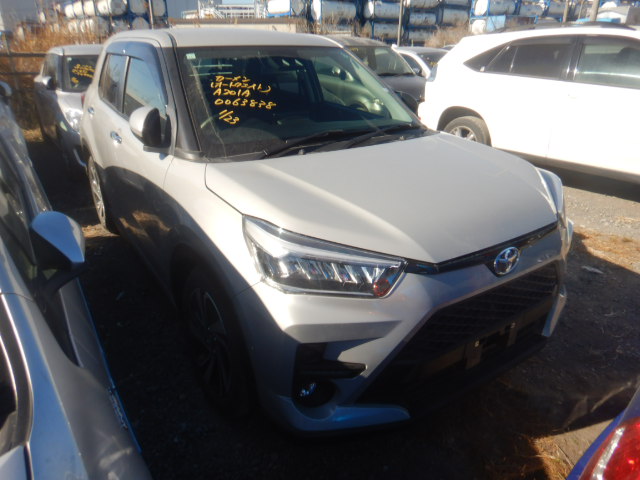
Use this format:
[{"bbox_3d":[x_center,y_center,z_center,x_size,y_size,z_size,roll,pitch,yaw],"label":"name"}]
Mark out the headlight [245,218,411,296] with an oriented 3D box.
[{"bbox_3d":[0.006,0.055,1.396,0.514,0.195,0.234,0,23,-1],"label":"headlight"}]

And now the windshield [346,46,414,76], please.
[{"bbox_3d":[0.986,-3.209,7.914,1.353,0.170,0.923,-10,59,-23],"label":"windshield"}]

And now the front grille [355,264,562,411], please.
[{"bbox_3d":[0.612,0.312,1.667,1.100,0.400,0.130,-15,27,-31],"label":"front grille"}]

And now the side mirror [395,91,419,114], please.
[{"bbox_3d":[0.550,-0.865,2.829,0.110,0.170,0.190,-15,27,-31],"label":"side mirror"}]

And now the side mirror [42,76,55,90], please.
[{"bbox_3d":[-3.637,-2.090,5.940,0.130,0.170,0.180,-13,26,-29],"label":"side mirror"}]

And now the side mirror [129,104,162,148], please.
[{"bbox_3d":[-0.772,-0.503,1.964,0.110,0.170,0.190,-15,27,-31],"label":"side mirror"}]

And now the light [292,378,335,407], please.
[{"bbox_3d":[-0.021,0.504,1.470,0.120,0.085,0.060,-9,25,-20],"label":"light"}]

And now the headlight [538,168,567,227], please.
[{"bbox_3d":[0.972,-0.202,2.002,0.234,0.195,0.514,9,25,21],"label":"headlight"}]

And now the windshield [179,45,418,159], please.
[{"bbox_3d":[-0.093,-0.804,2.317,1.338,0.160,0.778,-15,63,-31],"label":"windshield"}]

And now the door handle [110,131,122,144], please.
[{"bbox_3d":[-1.182,-0.597,2.568,0.050,0.045,0.180,-15,27,-31],"label":"door handle"}]

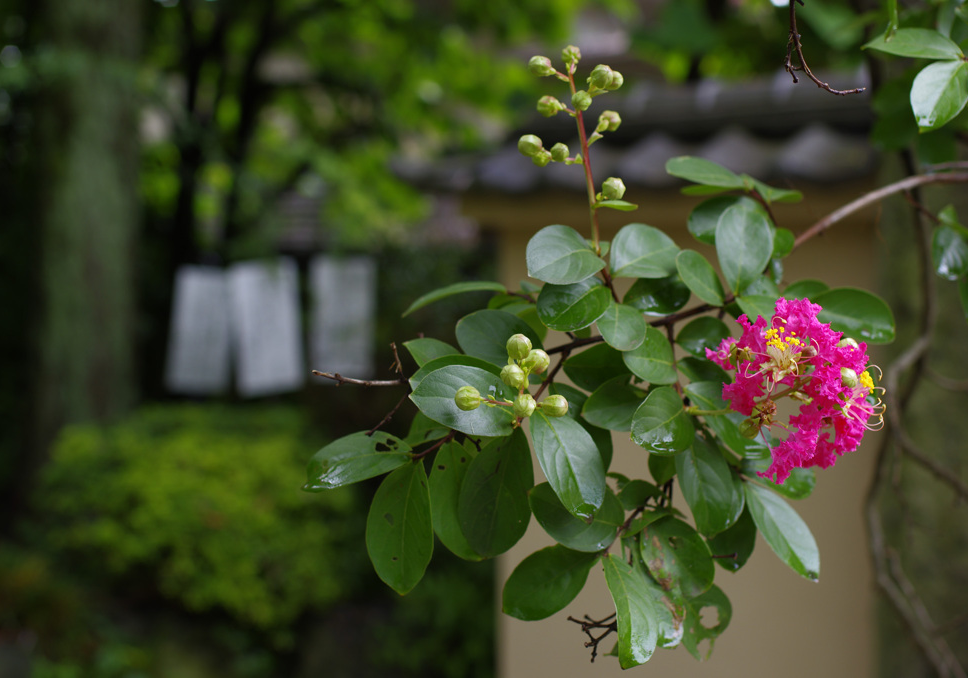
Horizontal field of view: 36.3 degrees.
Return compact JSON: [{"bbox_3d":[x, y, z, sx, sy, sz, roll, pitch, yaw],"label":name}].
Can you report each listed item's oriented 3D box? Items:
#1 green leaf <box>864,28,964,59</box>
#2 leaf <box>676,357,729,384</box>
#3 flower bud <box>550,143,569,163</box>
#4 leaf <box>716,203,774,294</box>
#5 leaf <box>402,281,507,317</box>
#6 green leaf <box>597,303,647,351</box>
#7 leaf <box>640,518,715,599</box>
[{"bbox_3d":[0.178,-0.122,0.610,0.046,0.019,0.006,1,-42,-15],"label":"green leaf"},{"bbox_3d":[0.108,0.017,0.711,0.037,0.024,0.009,24,-29,-6],"label":"leaf"},{"bbox_3d":[0.033,-0.083,0.654,0.009,0.009,0.009,-14,-47,14],"label":"flower bud"},{"bbox_3d":[0.105,-0.036,0.595,0.023,0.044,0.007,9,-27,6],"label":"leaf"},{"bbox_3d":[-0.014,-0.019,0.706,0.050,0.010,0.024,-13,7,0],"label":"leaf"},{"bbox_3d":[0.058,-0.005,0.626,0.020,0.025,0.007,-7,-30,-4],"label":"green leaf"},{"bbox_3d":[0.085,0.096,0.647,0.031,0.039,0.008,-28,-11,-23],"label":"leaf"}]

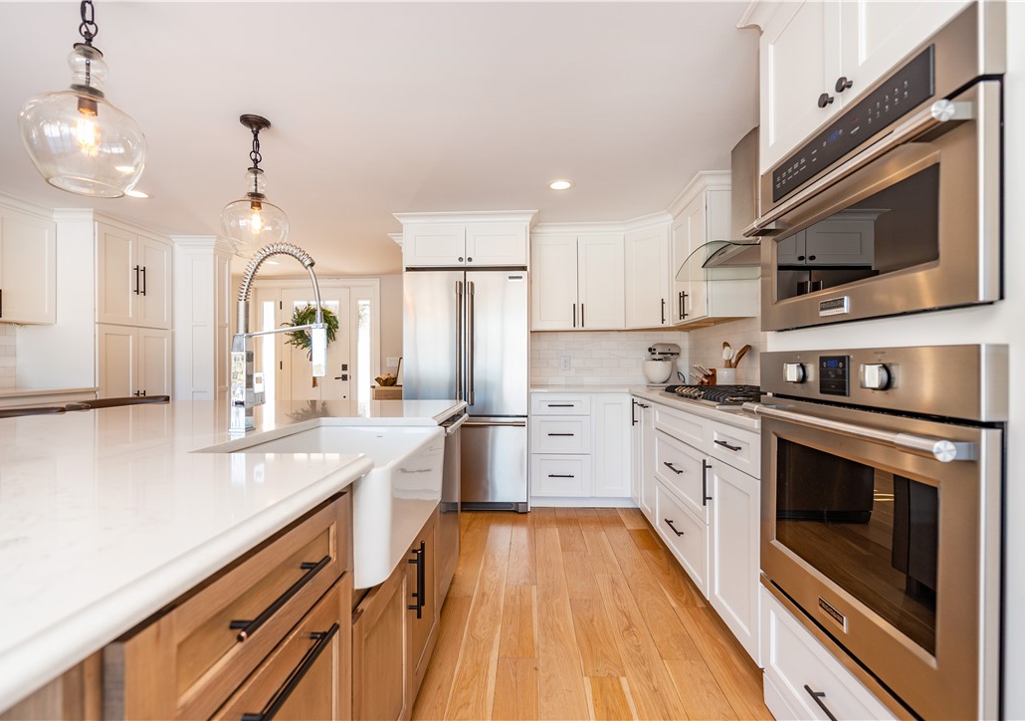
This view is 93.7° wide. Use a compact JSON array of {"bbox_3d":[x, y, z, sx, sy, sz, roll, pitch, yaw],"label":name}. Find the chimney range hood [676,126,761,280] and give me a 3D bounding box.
[{"bbox_3d":[1.227,-0.808,2.465,0.505,0.650,0.900,0,0,2],"label":"chimney range hood"}]

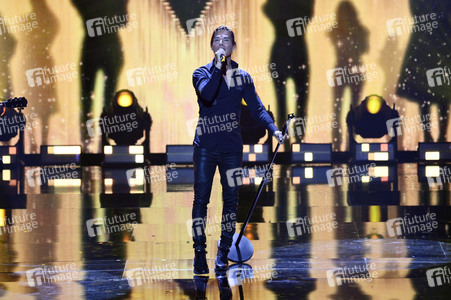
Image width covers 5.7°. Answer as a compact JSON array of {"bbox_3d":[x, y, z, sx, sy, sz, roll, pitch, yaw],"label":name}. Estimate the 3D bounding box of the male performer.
[{"bbox_3d":[0.100,0.000,32.300,0.680,1.770,0.500,-1,6,-4],"label":"male performer"}]

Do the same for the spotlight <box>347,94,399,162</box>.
[{"bbox_3d":[1.292,-0.189,39.600,0.460,0.600,0.430,-1,6,0],"label":"spotlight"}]

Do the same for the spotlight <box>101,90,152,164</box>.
[{"bbox_3d":[-0.870,-0.205,39.600,0.460,0.640,0.430,-1,6,0],"label":"spotlight"}]

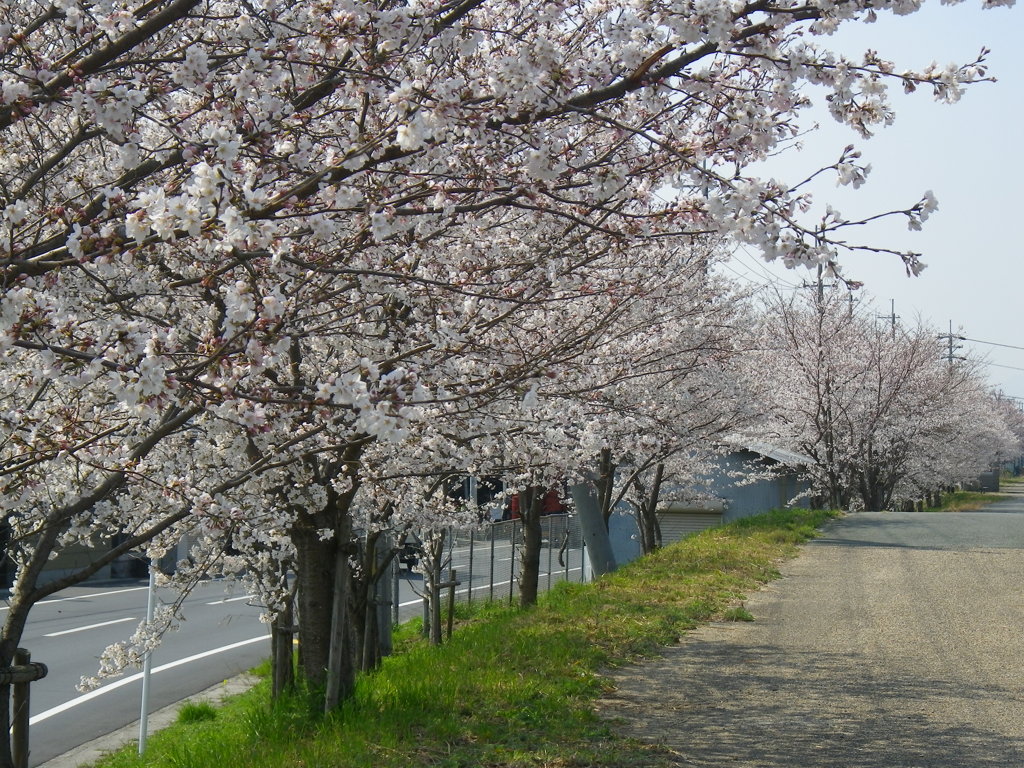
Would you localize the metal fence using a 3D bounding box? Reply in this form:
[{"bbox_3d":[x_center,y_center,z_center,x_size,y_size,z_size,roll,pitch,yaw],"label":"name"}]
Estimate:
[{"bbox_3d":[-0.036,3.210,50.000,0.100,1.500,18.500,0,-1,10],"label":"metal fence"}]

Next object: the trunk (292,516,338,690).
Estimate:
[{"bbox_3d":[-1.924,2.191,27.500,0.430,1.780,0.410,0,-1,0],"label":"trunk"}]

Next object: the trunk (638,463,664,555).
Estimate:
[{"bbox_3d":[2.910,2.607,58.000,0.530,1.950,0.480,0,-1,0],"label":"trunk"}]

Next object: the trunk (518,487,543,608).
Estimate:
[{"bbox_3d":[0.294,2.536,43.000,0.350,1.920,0.340,0,-1,0],"label":"trunk"}]

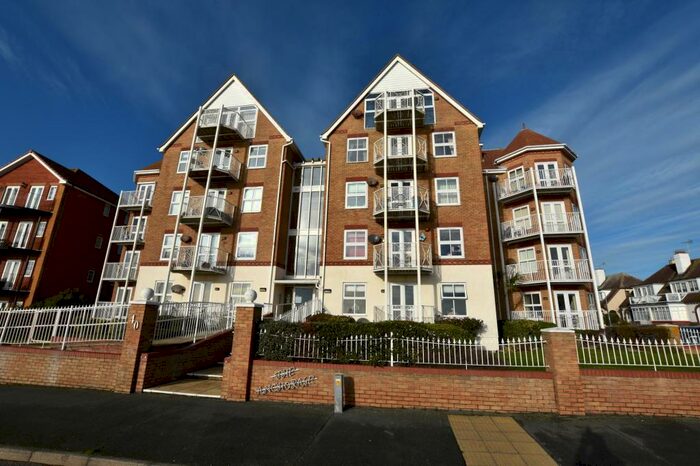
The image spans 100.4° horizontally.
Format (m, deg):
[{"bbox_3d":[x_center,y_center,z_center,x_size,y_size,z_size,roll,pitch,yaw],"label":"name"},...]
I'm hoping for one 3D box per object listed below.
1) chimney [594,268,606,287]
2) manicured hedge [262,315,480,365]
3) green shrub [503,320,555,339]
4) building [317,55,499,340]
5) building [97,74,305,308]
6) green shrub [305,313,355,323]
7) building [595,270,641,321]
[{"bbox_3d":[34.374,6.148,40.000,0.950,2.400,0.750,-1,-15,11],"label":"chimney"},{"bbox_3d":[0.523,2.620,6.996,4.900,1.100,1.800,1,-14,4],"label":"manicured hedge"},{"bbox_3d":[8.423,4.709,13.553,2.500,1.100,1.400,-1,-15,11],"label":"green shrub"},{"bbox_3d":[3.277,-1.745,18.741,8.600,15.900,9.500,-1,-15,11],"label":"building"},{"bbox_3d":[-9.762,-1.387,21.887,14.100,16.000,11.000,-1,-15,11],"label":"building"},{"bbox_3d":[-0.886,3.971,12.274,2.100,1.150,1.500,-1,-15,11],"label":"green shrub"},{"bbox_3d":[36.863,9.006,38.399,7.000,7.400,7.400,-3,-15,16],"label":"building"}]

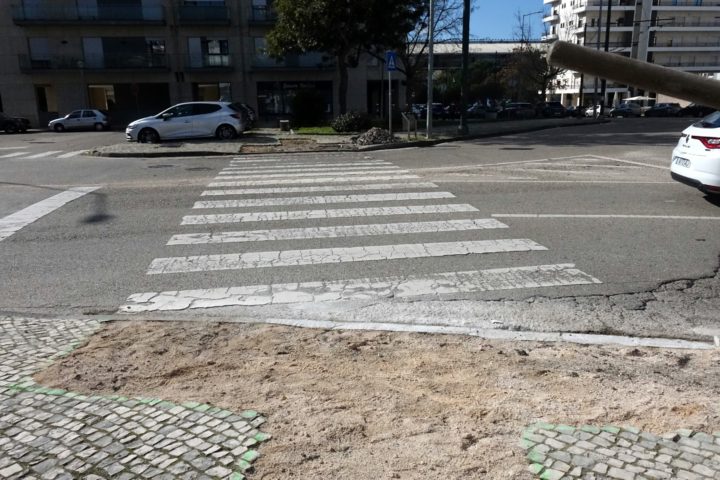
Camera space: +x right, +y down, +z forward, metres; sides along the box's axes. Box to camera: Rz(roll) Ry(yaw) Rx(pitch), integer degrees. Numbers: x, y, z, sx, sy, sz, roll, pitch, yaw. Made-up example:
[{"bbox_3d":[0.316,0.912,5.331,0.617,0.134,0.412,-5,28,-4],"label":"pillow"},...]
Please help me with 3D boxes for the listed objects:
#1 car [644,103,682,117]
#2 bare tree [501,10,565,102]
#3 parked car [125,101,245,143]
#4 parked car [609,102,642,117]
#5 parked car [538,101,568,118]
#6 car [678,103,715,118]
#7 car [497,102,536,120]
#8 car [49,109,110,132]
[{"bbox_3d":[33.611,-14.367,60.000,4.250,1.460,1.770,-4,15,-11],"label":"car"},{"bbox_3d":[17.803,-18.027,55.702,6.300,10.520,5.985,-1,14,0],"label":"bare tree"},{"bbox_3d":[-6.330,-4.330,19.600,4.070,1.460,1.750,-5,15,-14],"label":"parked car"},{"bbox_3d":[29.611,-14.389,60.000,4.150,1.500,1.760,-5,15,-14],"label":"parked car"},{"bbox_3d":[18.992,-12.730,53.000,1.830,1.580,4.300,7,16,29],"label":"parked car"},{"bbox_3d":[37.611,-14.367,60.000,4.300,1.460,1.780,-4,15,-11],"label":"car"},{"bbox_3d":[15.360,-12.622,53.000,4.400,1.550,1.820,-9,16,-29],"label":"car"},{"bbox_3d":[-19.600,-8.300,37.700,3.900,1.410,1.650,-7,15,-21],"label":"car"}]

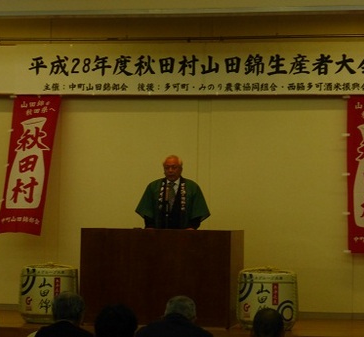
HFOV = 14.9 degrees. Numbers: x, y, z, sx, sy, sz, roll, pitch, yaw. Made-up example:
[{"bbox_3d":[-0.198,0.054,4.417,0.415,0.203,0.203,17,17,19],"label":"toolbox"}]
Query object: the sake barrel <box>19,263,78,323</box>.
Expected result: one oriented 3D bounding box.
[{"bbox_3d":[-1.388,1.307,14.624,0.622,0.601,0.622,1,-3,2],"label":"sake barrel"}]

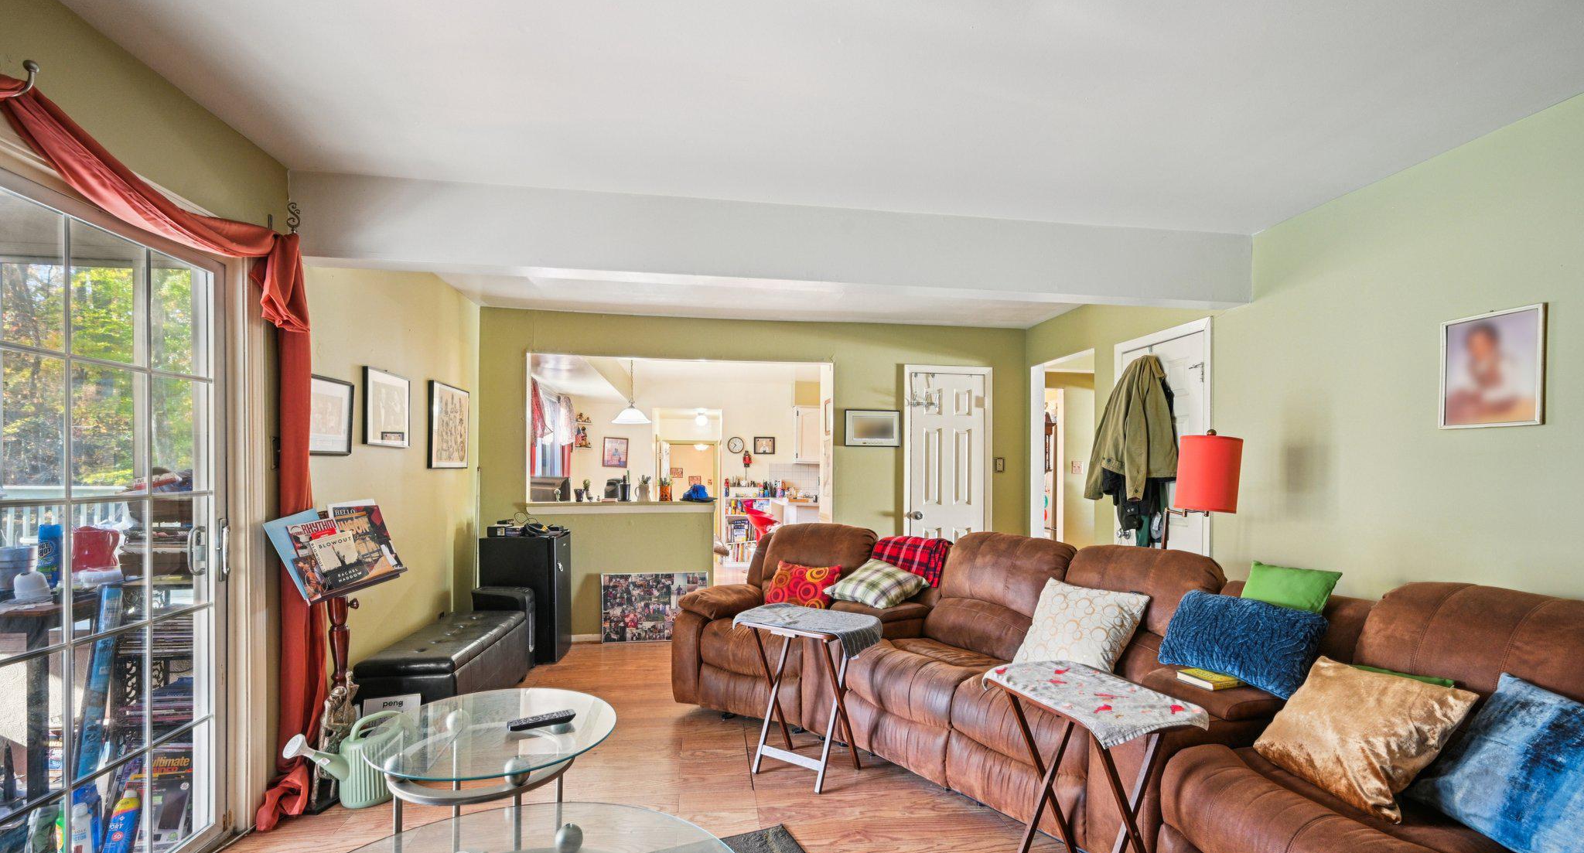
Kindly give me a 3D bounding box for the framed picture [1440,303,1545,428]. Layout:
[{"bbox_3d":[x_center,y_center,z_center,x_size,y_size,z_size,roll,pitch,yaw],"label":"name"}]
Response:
[{"bbox_3d":[2.415,-0.193,2.450,0.025,0.393,0.325,0,-1,-8],"label":"framed picture"}]

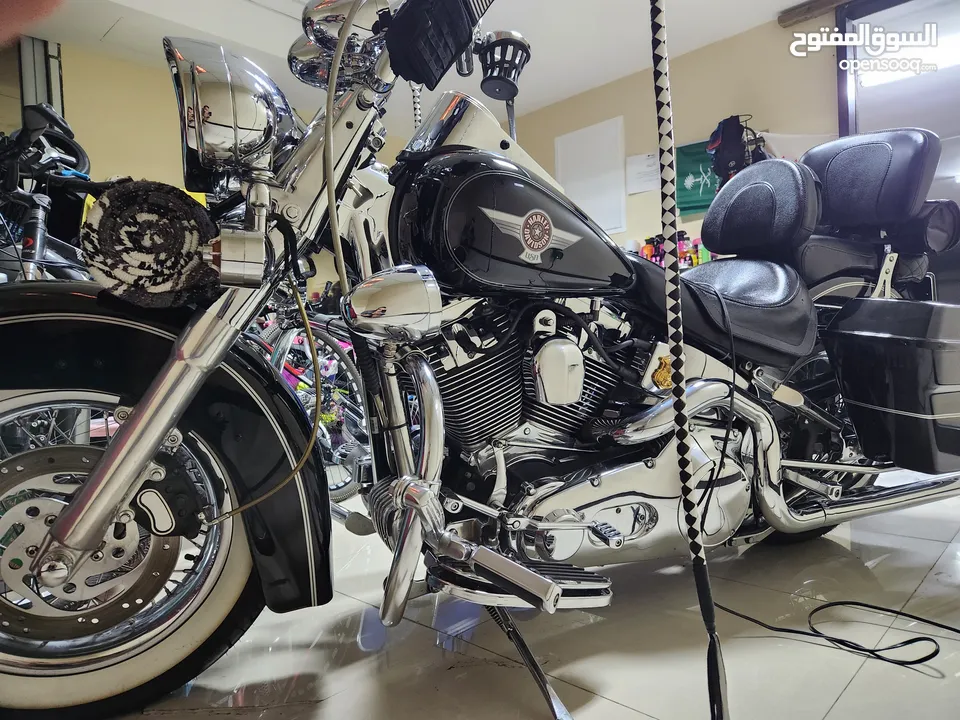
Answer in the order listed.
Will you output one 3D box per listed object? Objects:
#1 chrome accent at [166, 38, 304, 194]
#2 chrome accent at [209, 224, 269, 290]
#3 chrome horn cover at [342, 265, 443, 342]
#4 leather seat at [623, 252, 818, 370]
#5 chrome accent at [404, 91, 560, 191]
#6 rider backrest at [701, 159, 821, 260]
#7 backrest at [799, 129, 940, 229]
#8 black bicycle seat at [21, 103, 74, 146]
[{"bbox_3d":[-0.360,-0.343,0.938,0.185,0.200,0.195,0,10,-24],"label":"chrome accent"},{"bbox_3d":[-0.311,-0.131,0.822,0.075,0.075,0.075,-2,11,-23],"label":"chrome accent"},{"bbox_3d":[-0.134,-0.086,0.935,0.130,0.108,0.108,-2,11,-27],"label":"chrome horn cover"},{"bbox_3d":[0.506,-0.125,1.432,0.530,0.205,0.360,0,10,-27],"label":"leather seat"},{"bbox_3d":[0.011,-0.370,1.126,0.340,0.140,0.150,4,8,-28],"label":"chrome accent"},{"bbox_3d":[0.662,-0.345,1.470,0.090,0.235,0.280,14,3,-29],"label":"rider backrest"},{"bbox_3d":[0.998,-0.459,1.628,0.095,0.230,0.320,13,4,-29],"label":"backrest"},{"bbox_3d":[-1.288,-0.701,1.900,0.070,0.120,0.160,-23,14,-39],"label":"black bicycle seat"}]

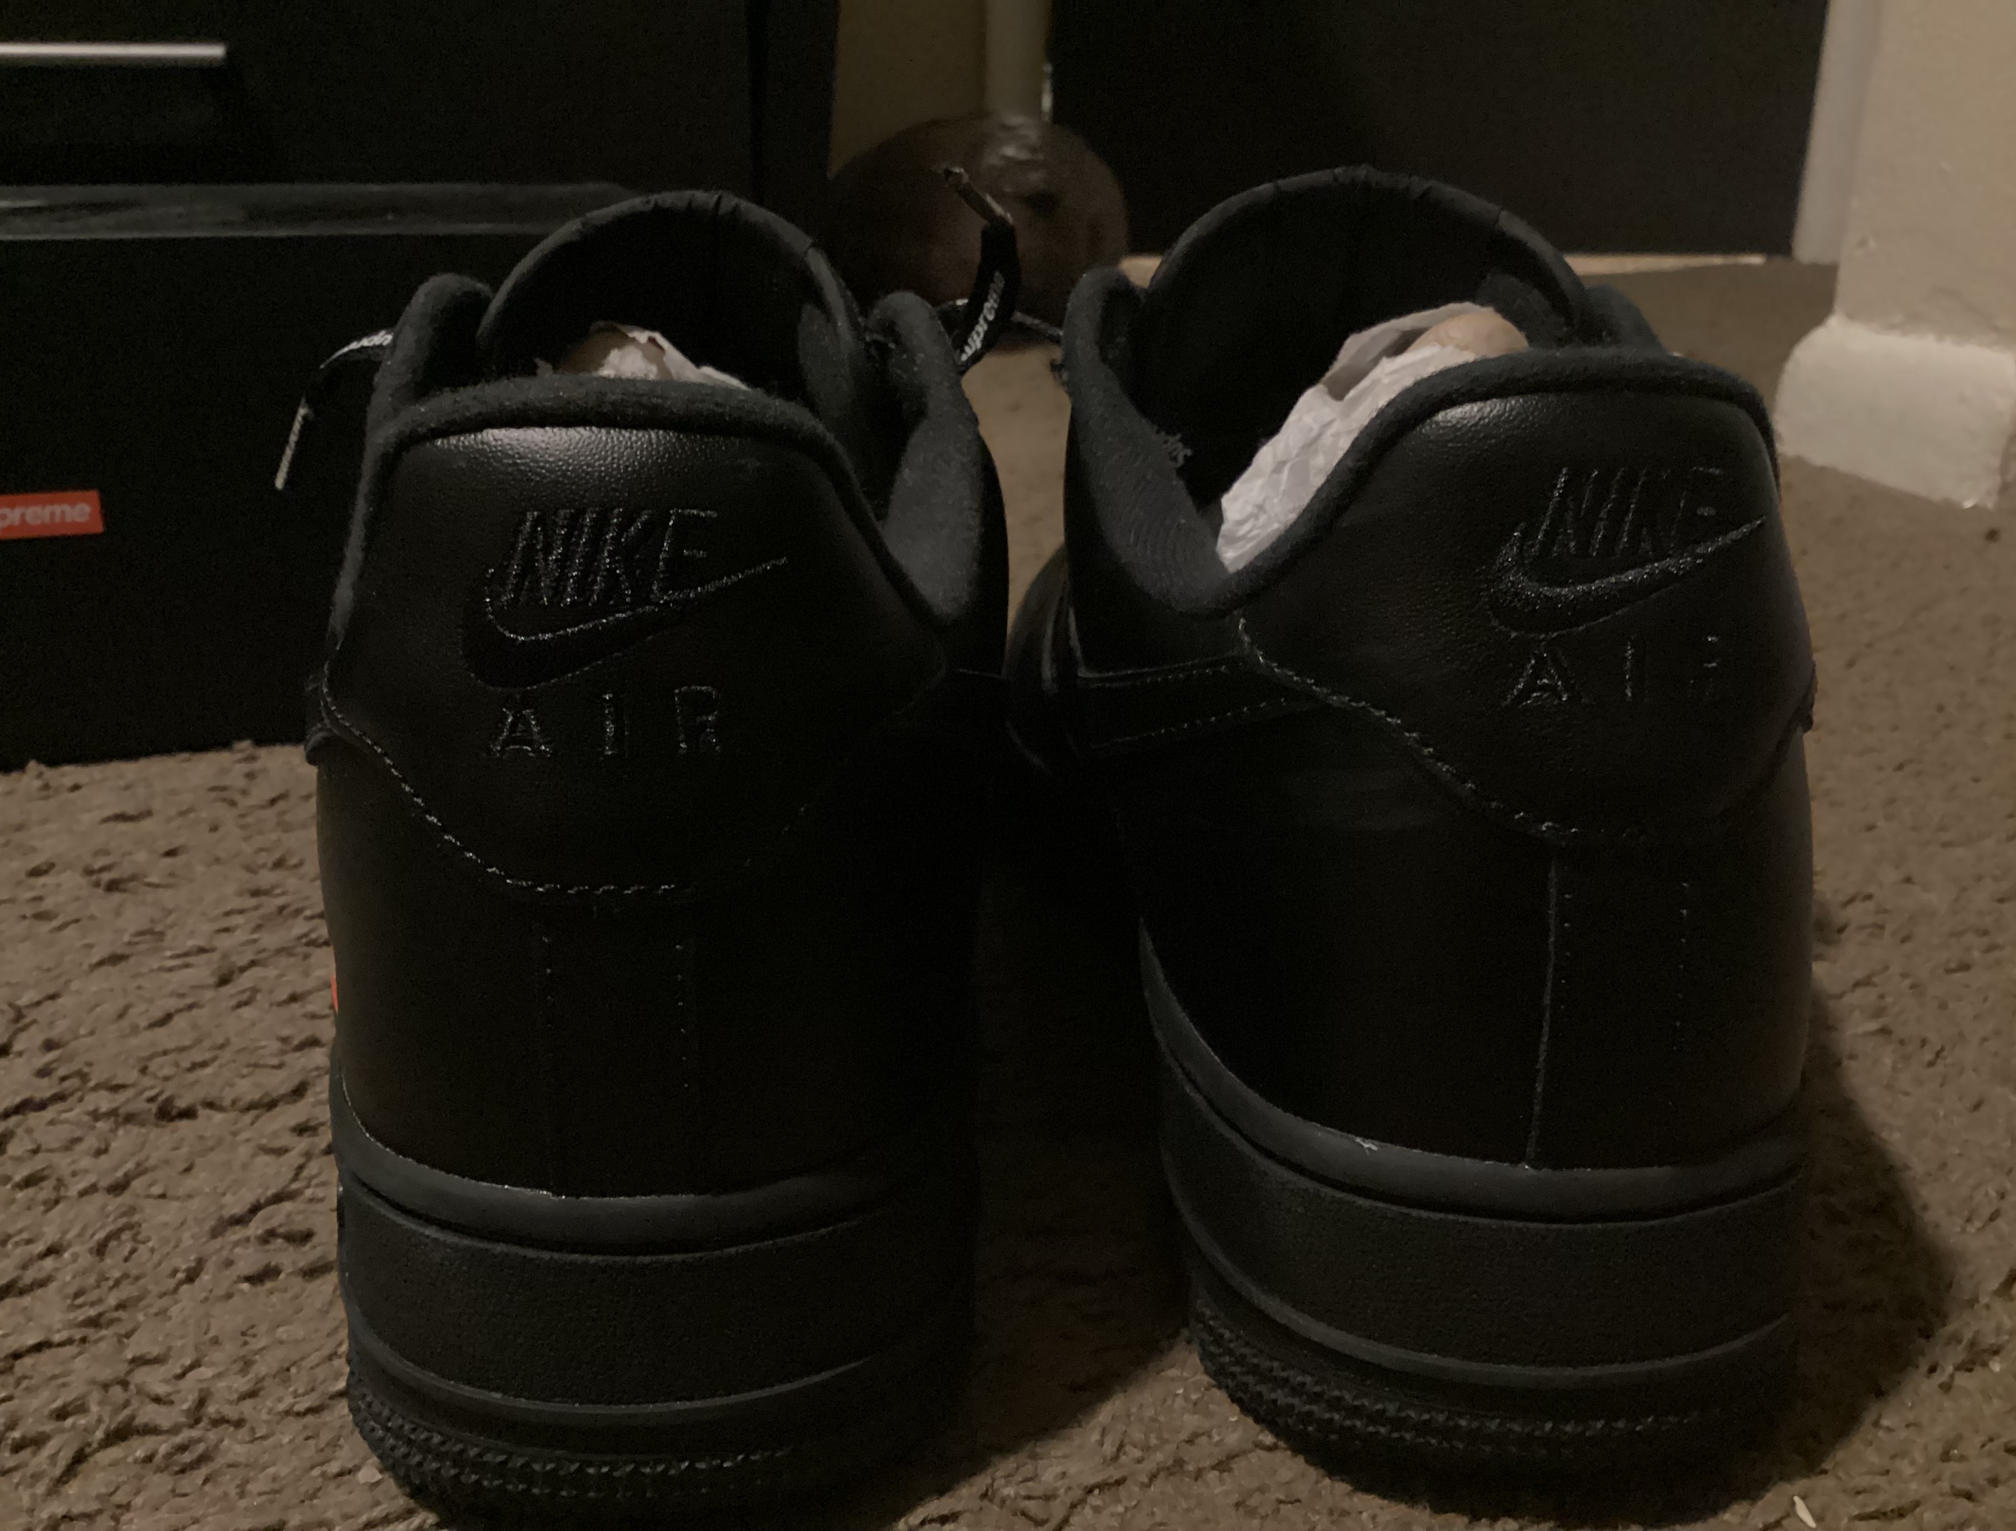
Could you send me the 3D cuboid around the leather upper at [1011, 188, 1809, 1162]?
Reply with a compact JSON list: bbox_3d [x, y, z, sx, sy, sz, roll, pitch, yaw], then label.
[{"bbox_3d":[0.042,-0.046,0.325,0.108,0.109,0.293,-2,18,-8],"label":"leather upper"}]

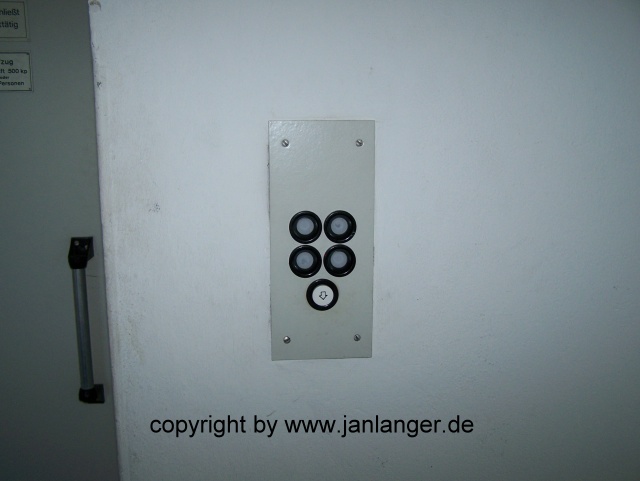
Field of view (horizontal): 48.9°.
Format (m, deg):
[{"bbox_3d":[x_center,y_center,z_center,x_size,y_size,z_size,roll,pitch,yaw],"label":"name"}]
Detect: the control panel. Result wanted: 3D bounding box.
[{"bbox_3d":[0.003,0.005,0.853,0.126,0.296,0.020,-1,10,-4],"label":"control panel"}]

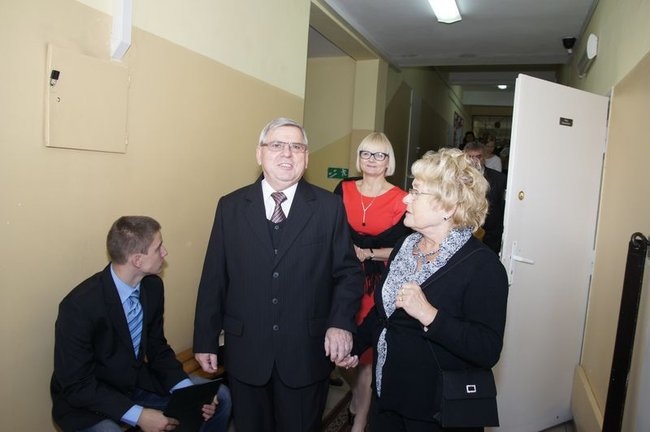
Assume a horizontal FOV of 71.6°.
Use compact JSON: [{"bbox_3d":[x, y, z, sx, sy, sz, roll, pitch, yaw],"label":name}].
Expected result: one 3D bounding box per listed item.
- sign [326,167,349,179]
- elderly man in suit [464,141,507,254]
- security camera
[{"bbox_3d":[0.179,-0.564,5.950,0.300,0.150,0.020,6,6,23],"label":"sign"},{"bbox_3d":[1.155,0.312,3.680,0.560,1.790,0.340,6,6,23],"label":"elderly man in suit"},{"bbox_3d":[2.413,-1.681,4.450,0.120,0.130,0.160,6,6,23],"label":"security camera"}]

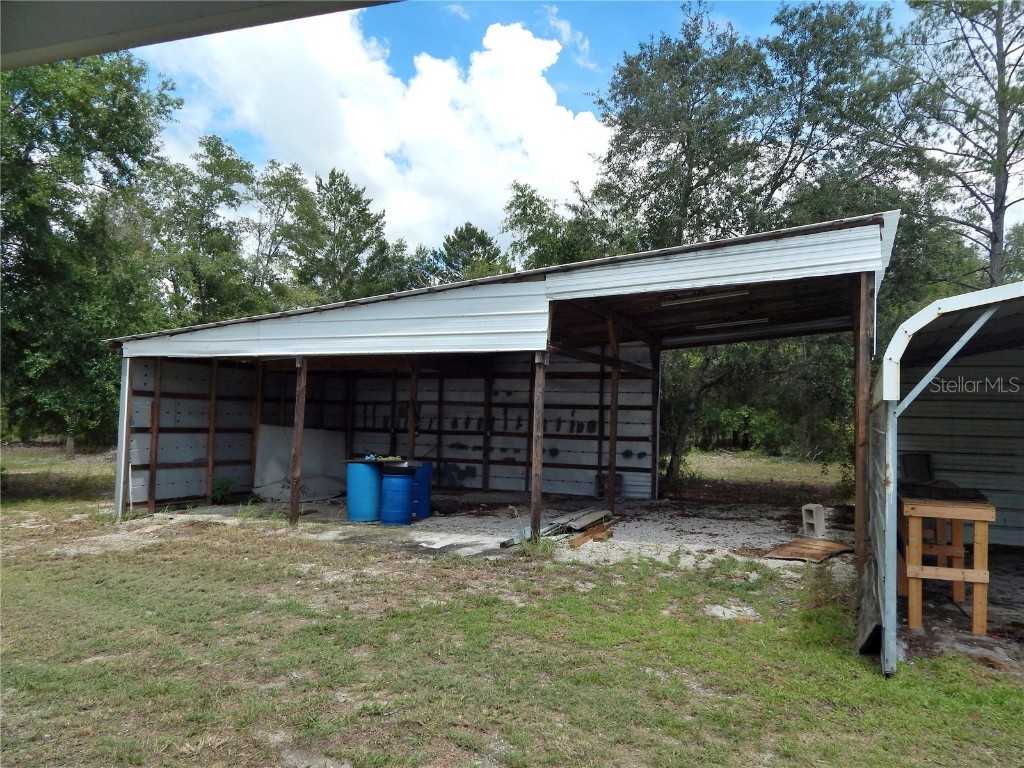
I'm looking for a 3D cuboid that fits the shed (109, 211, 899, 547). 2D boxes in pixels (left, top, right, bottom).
[{"bbox_3d":[-0.101,0.243,12.604,11.383,3.862,6.255,0,-3,23],"label":"shed"}]

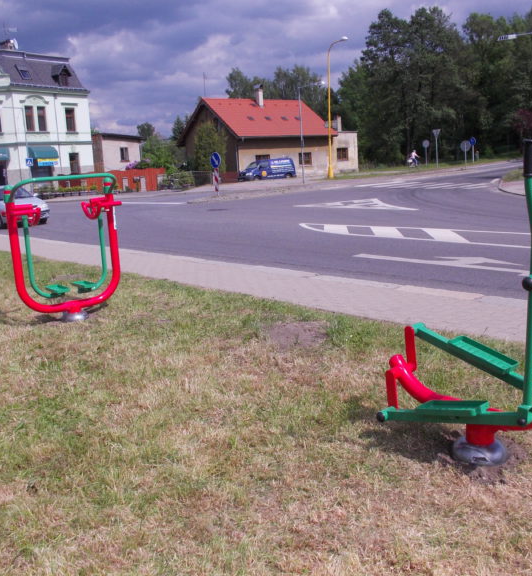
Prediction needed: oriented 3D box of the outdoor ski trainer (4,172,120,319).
[{"bbox_3d":[-2.083,-0.417,6.750,1.130,1.520,0.500,-10,13,-32],"label":"outdoor ski trainer"}]

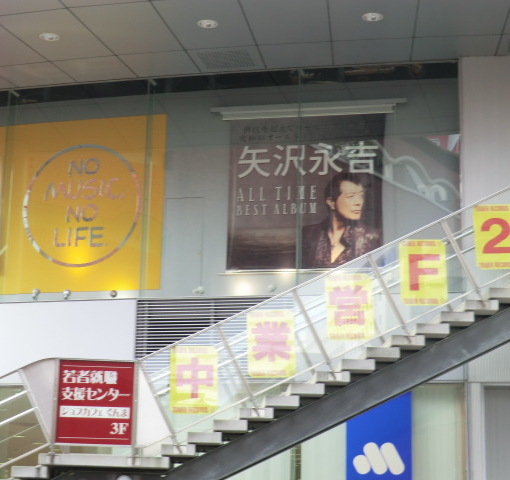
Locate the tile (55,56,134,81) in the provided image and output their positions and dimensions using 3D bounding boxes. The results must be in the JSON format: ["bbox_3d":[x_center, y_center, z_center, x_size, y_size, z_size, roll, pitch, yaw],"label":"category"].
[{"bbox_3d":[-2.318,-2.506,17.564,1.016,0.030,0.897,-3,-14,16],"label":"tile"}]

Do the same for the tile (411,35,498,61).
[{"bbox_3d":[2.748,-2.654,16.500,1.189,0.030,0.838,-1,-13,7],"label":"tile"}]

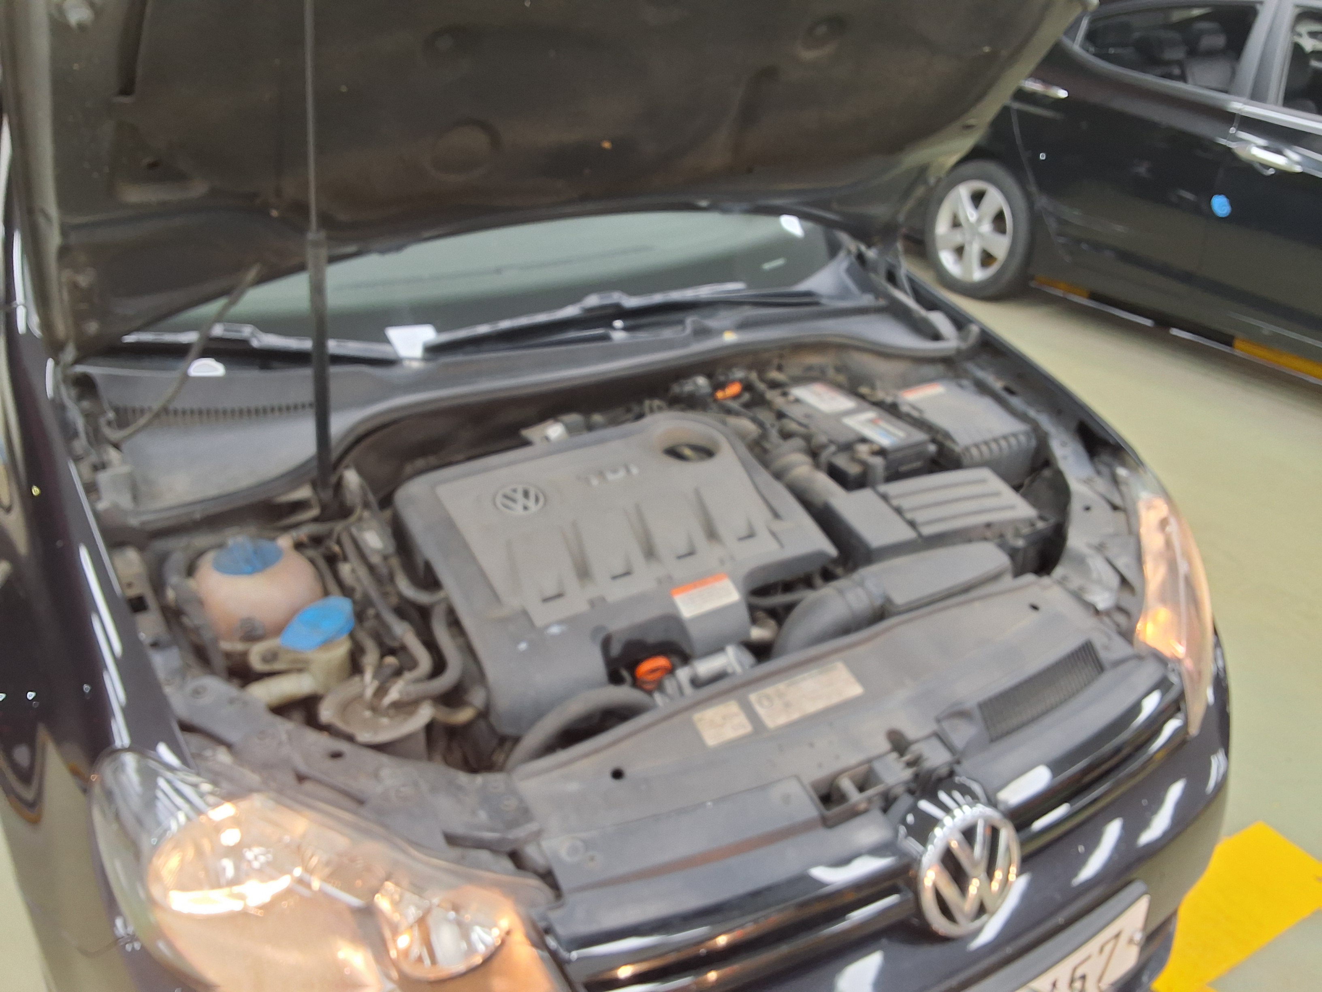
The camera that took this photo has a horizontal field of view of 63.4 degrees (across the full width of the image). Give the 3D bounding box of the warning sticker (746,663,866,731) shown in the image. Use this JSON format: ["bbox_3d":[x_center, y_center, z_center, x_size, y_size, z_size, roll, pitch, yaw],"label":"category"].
[{"bbox_3d":[0.168,0.228,1.230,0.128,0.004,0.049,-15,45,-24],"label":"warning sticker"}]

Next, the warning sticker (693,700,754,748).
[{"bbox_3d":[0.069,0.253,1.187,0.055,0.004,0.043,-15,45,-24],"label":"warning sticker"}]

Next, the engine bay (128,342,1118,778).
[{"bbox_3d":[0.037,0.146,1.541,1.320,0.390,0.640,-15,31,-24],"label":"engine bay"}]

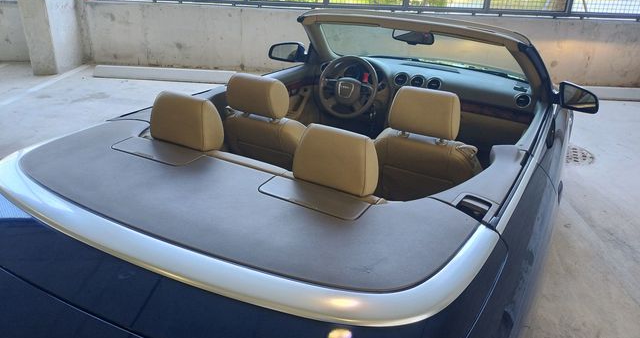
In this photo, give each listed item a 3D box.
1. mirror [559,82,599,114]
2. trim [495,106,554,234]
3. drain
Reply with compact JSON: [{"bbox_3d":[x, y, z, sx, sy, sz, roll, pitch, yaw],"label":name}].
[{"bbox_3d":[1.298,-0.365,2.329,0.200,0.145,0.120,18,26,32],"label":"mirror"},{"bbox_3d":[0.857,-0.068,1.823,0.045,0.040,1.480,15,25,26],"label":"trim"},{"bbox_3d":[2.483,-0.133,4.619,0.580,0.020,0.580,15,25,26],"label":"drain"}]

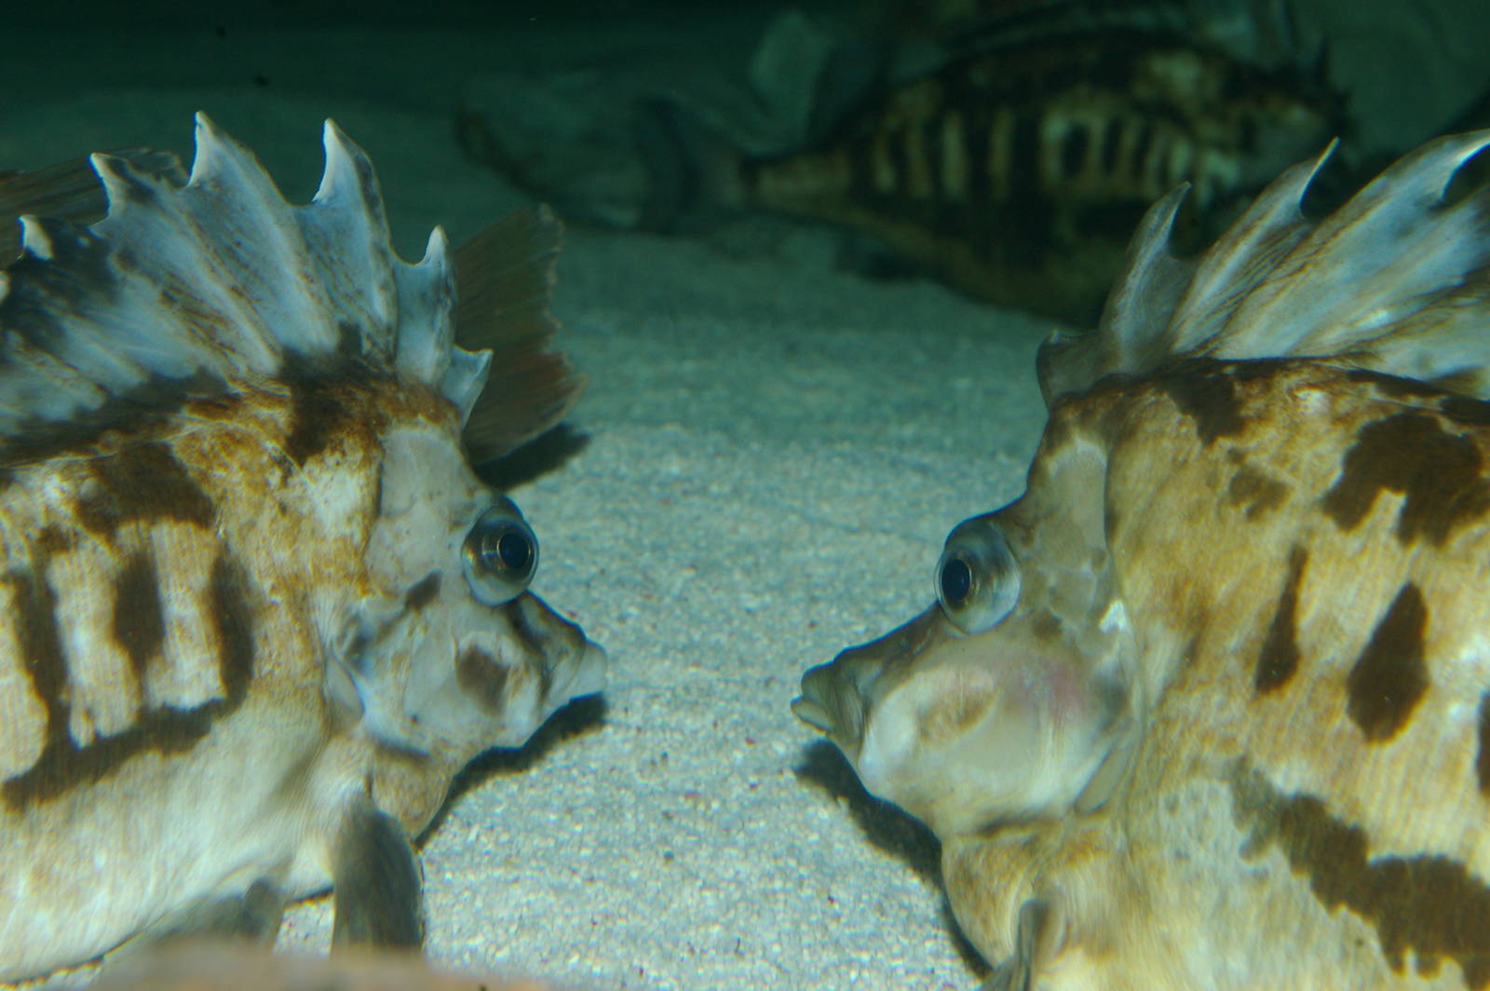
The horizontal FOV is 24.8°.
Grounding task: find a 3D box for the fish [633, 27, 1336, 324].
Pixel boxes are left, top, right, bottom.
[{"bbox_3d":[0.096,-0.136,1.330,0.278,0.130,0.070,-3,13,-13],"label":"fish"}]

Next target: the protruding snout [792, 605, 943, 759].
[{"bbox_3d":[0.023,0.035,0.620,0.026,0.026,0.020,5,14,21],"label":"protruding snout"}]

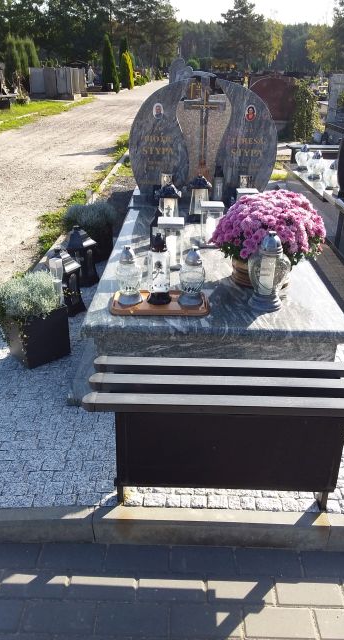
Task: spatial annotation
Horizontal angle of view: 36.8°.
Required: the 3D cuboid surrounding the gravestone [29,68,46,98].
[{"bbox_3d":[-7.270,-12.665,27.856,0.870,1.500,0.200,2,25,0],"label":"gravestone"}]

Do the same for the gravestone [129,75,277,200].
[{"bbox_3d":[0.252,-1.504,4.279,1.192,0.929,0.202,1,25,1],"label":"gravestone"}]

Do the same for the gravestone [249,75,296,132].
[{"bbox_3d":[2.105,-4.393,10.556,1.111,1.071,0.222,1,25,1],"label":"gravestone"}]

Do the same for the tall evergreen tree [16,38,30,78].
[{"bbox_3d":[-8.545,-14.697,30.137,0.859,2.959,0.859,1,25,1],"label":"tall evergreen tree"}]

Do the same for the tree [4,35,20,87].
[{"bbox_3d":[-9.300,-14.780,30.207,0.920,3.300,0.920,2,25,0],"label":"tree"}]

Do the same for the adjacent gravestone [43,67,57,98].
[{"bbox_3d":[-5.950,-11.631,25.491,0.667,1.434,0.253,1,25,1],"label":"adjacent gravestone"}]

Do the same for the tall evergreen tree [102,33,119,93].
[{"bbox_3d":[-4.961,-20.520,41.281,1.300,4.300,1.300,1,25,1],"label":"tall evergreen tree"}]

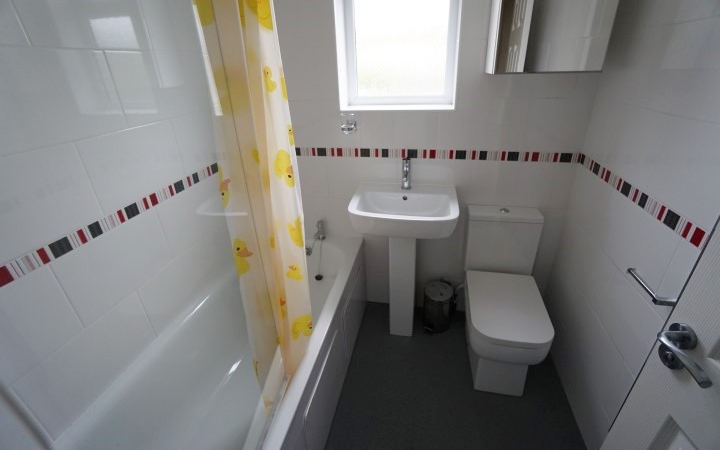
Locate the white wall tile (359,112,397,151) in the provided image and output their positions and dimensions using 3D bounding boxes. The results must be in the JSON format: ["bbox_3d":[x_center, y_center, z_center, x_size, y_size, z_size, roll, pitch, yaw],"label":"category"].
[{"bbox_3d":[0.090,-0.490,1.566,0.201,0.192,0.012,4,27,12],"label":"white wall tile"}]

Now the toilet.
[{"bbox_3d":[0.716,0.389,1.530,0.353,0.780,0.603,4,27,12],"label":"toilet"}]

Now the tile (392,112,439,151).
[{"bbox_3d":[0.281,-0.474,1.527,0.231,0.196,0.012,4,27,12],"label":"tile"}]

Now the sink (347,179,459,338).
[{"bbox_3d":[0.237,0.266,1.688,0.521,0.887,0.430,4,27,12],"label":"sink"}]

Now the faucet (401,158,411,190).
[{"bbox_3d":[0.237,-0.250,1.545,0.050,0.162,0.135,4,27,12],"label":"faucet"}]

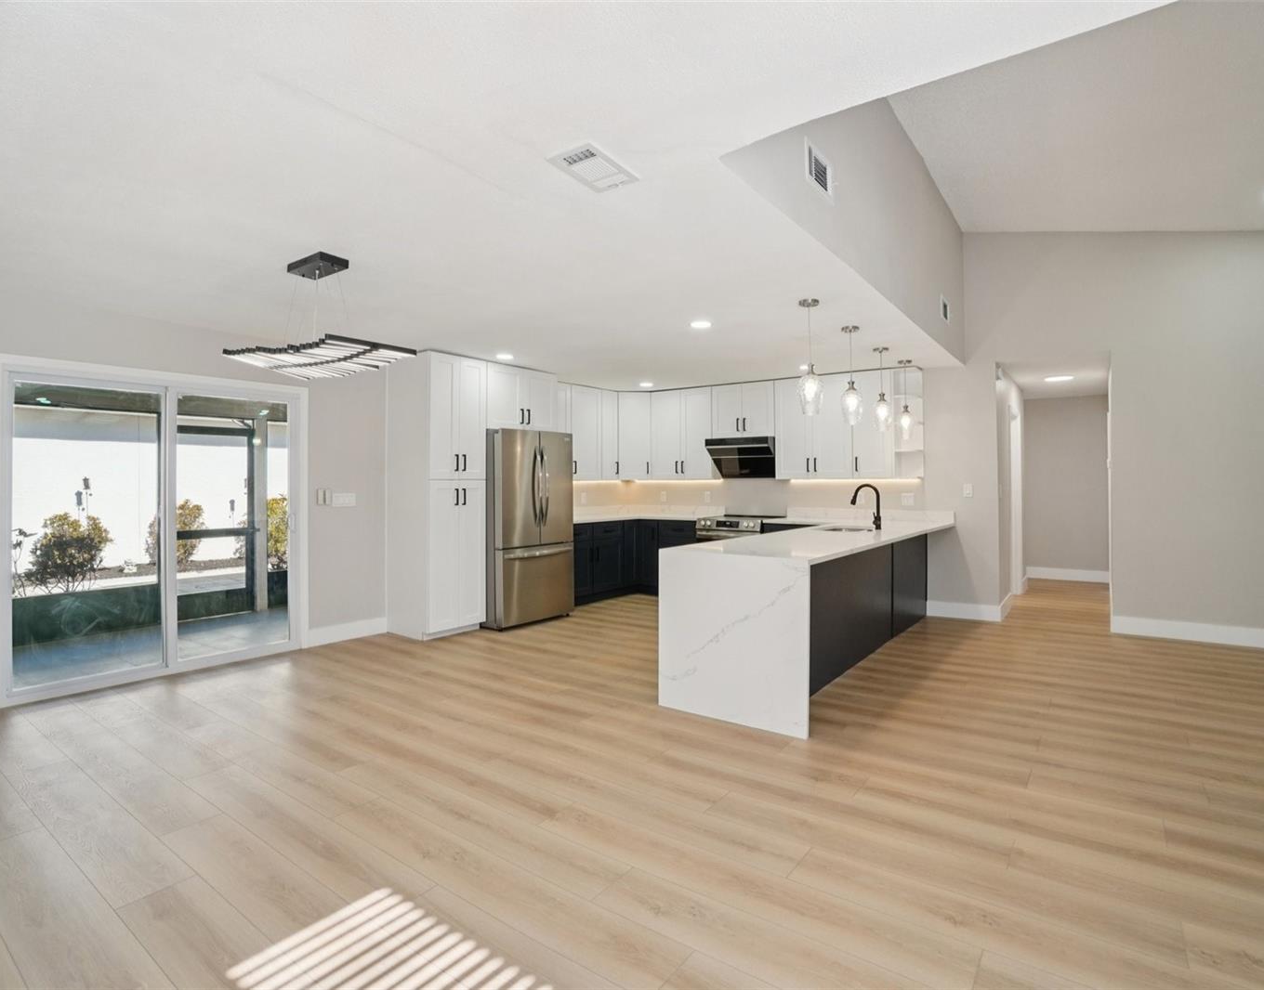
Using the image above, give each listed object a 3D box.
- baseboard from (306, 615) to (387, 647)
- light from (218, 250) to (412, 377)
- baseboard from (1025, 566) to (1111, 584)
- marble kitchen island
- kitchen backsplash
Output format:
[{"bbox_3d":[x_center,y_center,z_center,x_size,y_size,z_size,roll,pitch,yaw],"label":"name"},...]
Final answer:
[{"bbox_3d":[-2.413,1.156,5.294,0.016,0.134,0.710,1,1,37],"label":"baseboard"},{"bbox_3d":[-1.630,-0.937,3.217,1.000,0.557,0.440,0,0,38],"label":"light"},{"bbox_3d":[5.819,1.085,8.277,0.930,0.148,0.018,0,0,38],"label":"baseboard"},{"bbox_3d":[1.623,0.760,4.824,0.912,0.921,3.622,1,1,37],"label":"marble kitchen island"},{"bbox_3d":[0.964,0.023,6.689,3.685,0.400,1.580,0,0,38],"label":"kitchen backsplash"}]

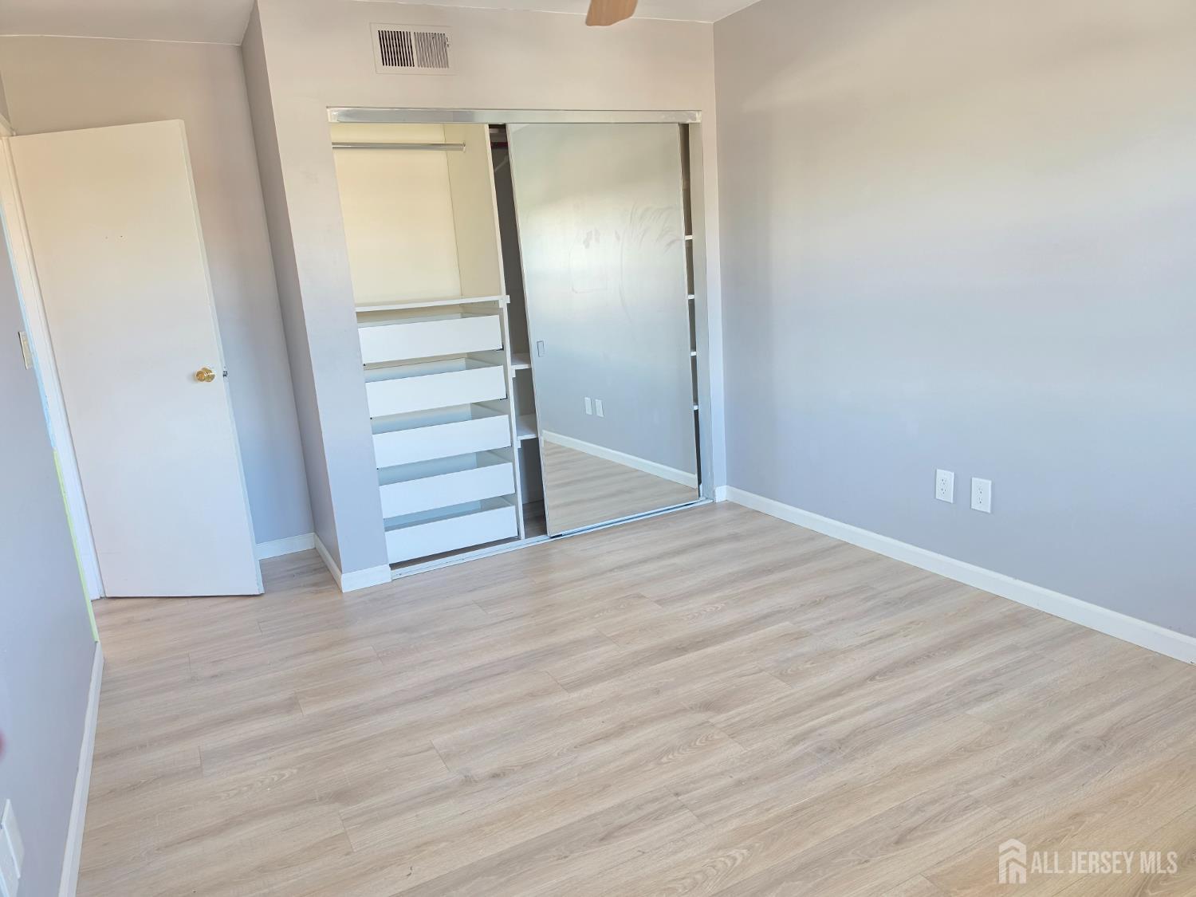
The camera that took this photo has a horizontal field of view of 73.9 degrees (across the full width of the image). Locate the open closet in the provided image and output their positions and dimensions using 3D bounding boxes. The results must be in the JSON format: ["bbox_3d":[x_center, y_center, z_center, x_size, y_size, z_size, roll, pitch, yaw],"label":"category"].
[{"bbox_3d":[-0.371,-0.578,4.094,1.830,2.010,0.700,-11,14,-26],"label":"open closet"}]

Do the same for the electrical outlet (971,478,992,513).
[{"bbox_3d":[1.442,0.178,2.997,0.010,0.124,0.080,-11,14,-26],"label":"electrical outlet"}]

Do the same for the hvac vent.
[{"bbox_3d":[-0.755,-1.647,3.278,0.335,0.192,0.020,-11,14,-26],"label":"hvac vent"}]

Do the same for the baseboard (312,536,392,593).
[{"bbox_3d":[-1.205,0.522,3.868,0.225,0.090,0.760,-11,14,-26],"label":"baseboard"}]

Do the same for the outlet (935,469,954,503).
[{"bbox_3d":[1.366,0.149,3.138,0.010,0.124,0.080,-11,14,-26],"label":"outlet"}]

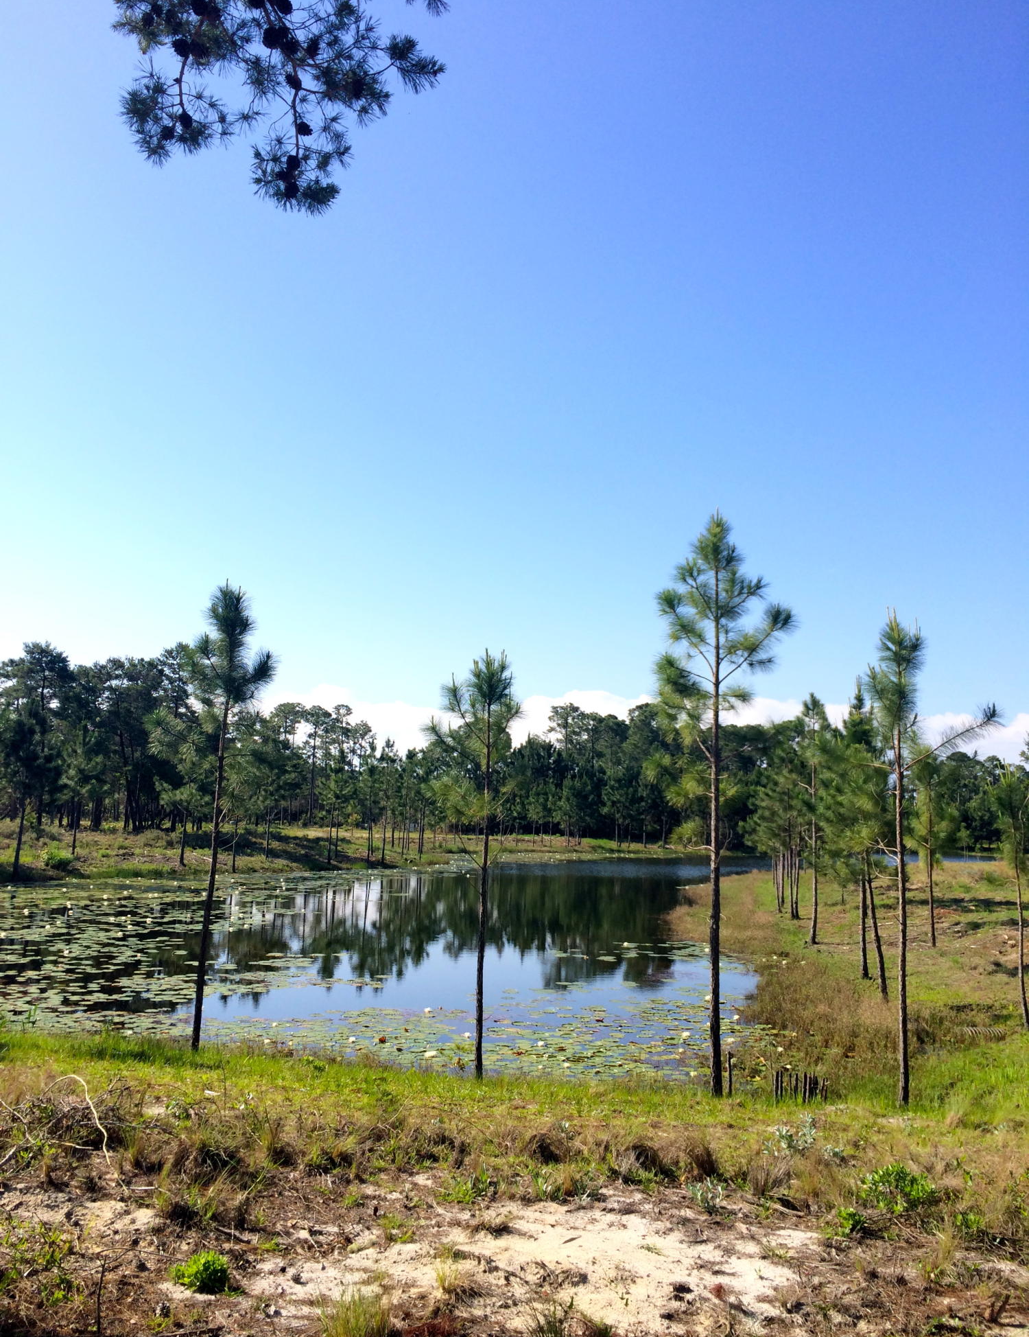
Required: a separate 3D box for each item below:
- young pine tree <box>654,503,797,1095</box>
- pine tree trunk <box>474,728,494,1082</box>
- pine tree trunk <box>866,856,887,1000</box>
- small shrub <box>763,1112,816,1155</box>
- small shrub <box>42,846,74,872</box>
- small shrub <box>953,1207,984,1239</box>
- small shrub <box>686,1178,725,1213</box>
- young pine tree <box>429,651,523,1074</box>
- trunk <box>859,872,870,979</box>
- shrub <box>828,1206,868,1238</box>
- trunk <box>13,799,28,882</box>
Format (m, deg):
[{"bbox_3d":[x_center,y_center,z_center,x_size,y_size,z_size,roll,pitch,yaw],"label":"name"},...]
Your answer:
[{"bbox_3d":[2.319,1.417,13.187,1.488,6.391,1.500,1,-7,0],"label":"young pine tree"},{"bbox_3d":[-0.342,2.694,13.890,0.100,4.005,0.100,1,-7,0],"label":"pine tree trunk"},{"bbox_3d":[5.625,4.026,18.528,0.110,2.174,0.110,-5,-7,-1],"label":"pine tree trunk"},{"bbox_3d":[2.006,3.397,8.692,0.355,0.273,0.319,1,-7,0],"label":"small shrub"},{"bbox_3d":[-18.069,7.532,47.231,1.168,0.876,1.051,1,-7,0],"label":"small shrub"},{"bbox_3d":[2.419,2.958,6.362,0.163,0.135,0.146,1,-7,0],"label":"small shrub"},{"bbox_3d":[1.065,2.939,6.643,0.204,0.163,0.183,1,-7,0],"label":"small shrub"},{"bbox_3d":[-0.432,2.252,13.944,1.083,4.892,1.100,1,-7,0],"label":"young pine tree"},{"bbox_3d":[6.106,4.478,20.720,0.110,1.815,0.110,0,-7,0],"label":"trunk"},{"bbox_3d":[1.739,2.896,6.242,0.197,0.131,0.177,1,-7,0],"label":"shrub"},{"bbox_3d":[-19.231,6.591,46.178,0.180,3.135,0.180,2,-7,0],"label":"trunk"}]

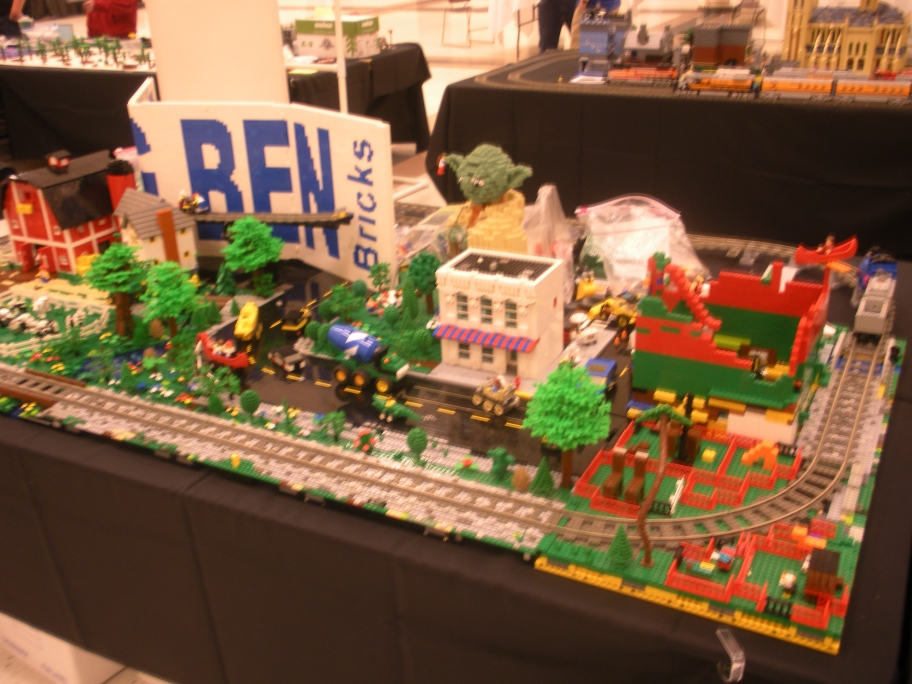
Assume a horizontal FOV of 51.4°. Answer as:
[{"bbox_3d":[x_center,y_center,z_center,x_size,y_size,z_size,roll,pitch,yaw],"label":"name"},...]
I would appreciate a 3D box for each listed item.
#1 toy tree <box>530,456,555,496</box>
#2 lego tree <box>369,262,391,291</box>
[{"bbox_3d":[0.126,0.191,1.383,0.034,0.063,0.034,-2,24,1],"label":"toy tree"},{"bbox_3d":[-0.171,-0.141,2.145,0.047,0.076,0.045,-2,24,1],"label":"lego tree"}]

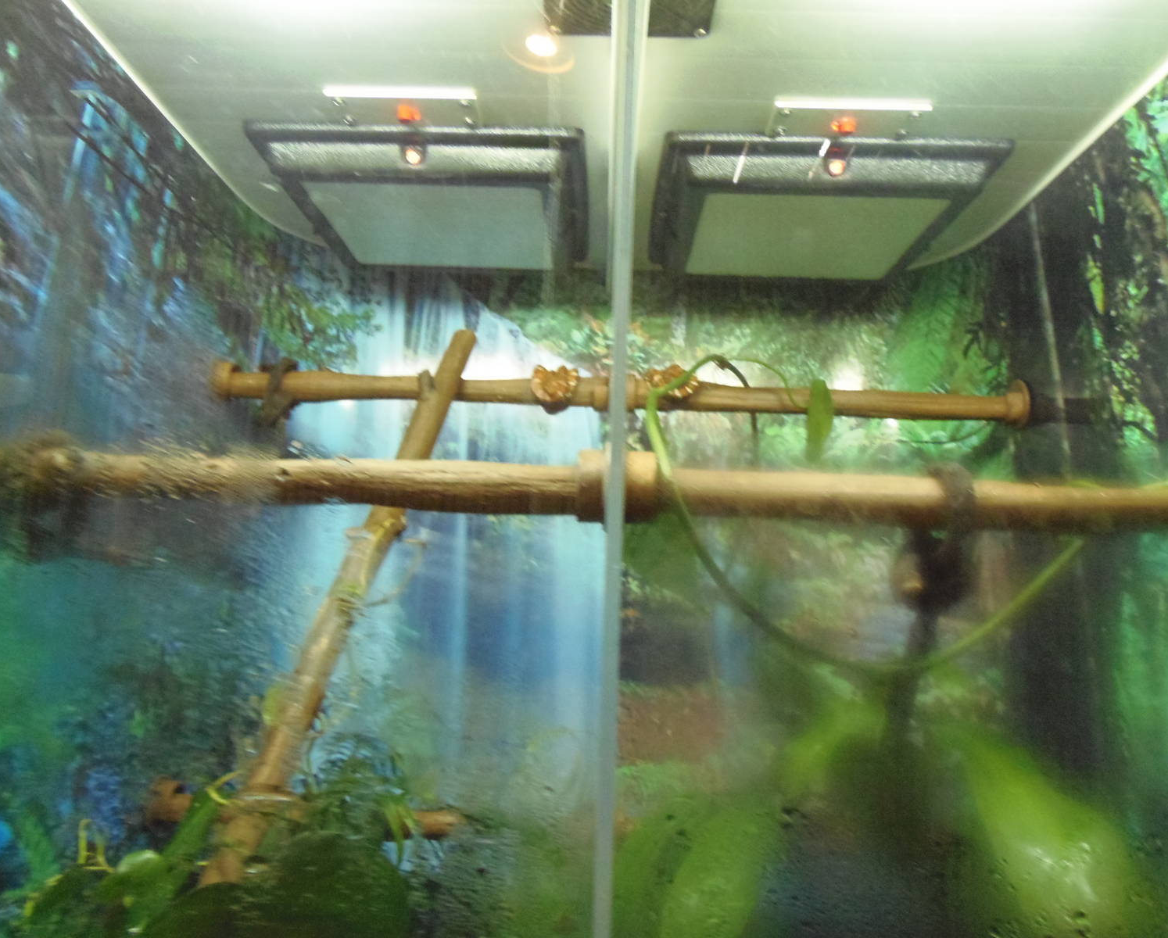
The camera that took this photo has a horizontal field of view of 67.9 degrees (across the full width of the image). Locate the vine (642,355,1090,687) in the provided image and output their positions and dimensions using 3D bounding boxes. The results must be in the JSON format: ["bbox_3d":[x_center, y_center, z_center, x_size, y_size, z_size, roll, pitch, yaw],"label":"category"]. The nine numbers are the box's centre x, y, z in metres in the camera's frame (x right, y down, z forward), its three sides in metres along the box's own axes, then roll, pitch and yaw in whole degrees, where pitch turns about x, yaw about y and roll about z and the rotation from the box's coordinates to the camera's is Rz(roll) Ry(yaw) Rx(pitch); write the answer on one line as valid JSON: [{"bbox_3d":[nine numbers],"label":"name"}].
[{"bbox_3d":[0.161,0.030,0.499,0.234,0.176,0.099,2,-8,2],"label":"vine"}]

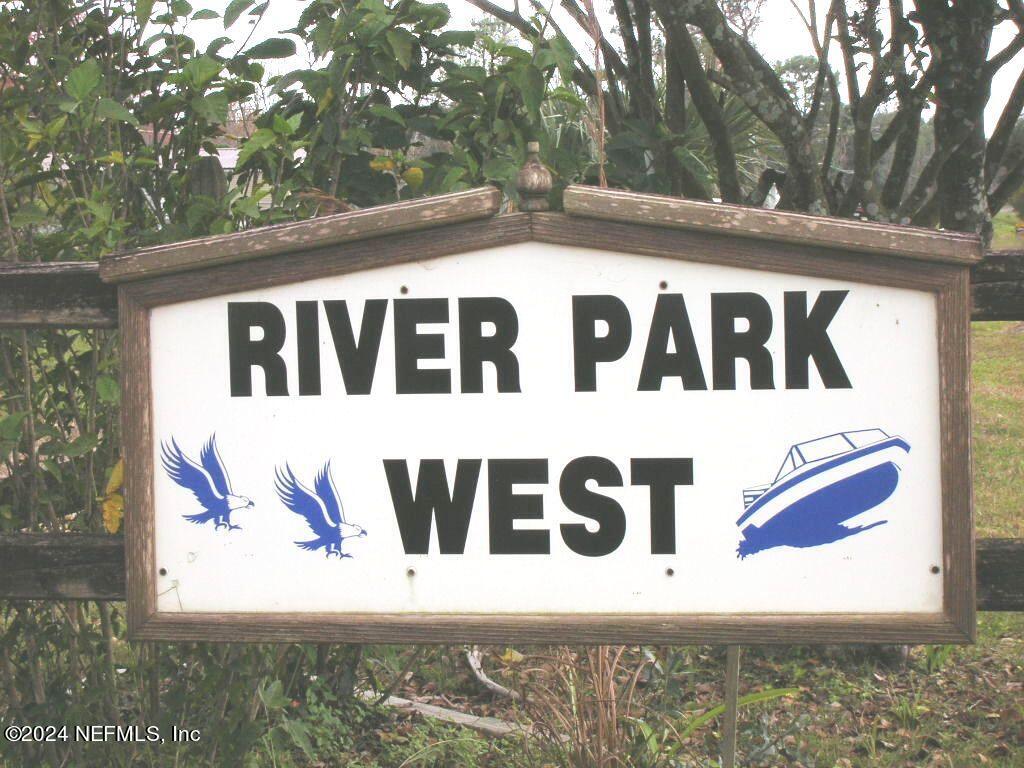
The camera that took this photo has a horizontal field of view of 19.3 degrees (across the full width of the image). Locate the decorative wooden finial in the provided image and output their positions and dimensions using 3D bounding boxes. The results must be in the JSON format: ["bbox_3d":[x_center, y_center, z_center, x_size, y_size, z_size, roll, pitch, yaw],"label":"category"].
[{"bbox_3d":[0.033,-0.303,4.400,0.052,0.102,0.052,-1,4,0],"label":"decorative wooden finial"}]

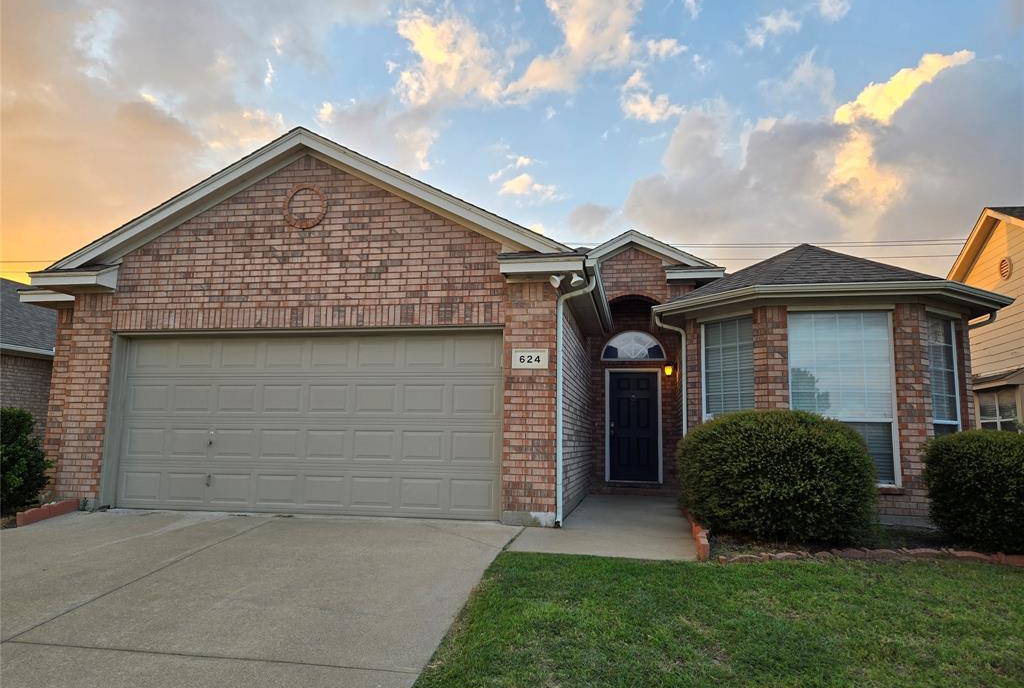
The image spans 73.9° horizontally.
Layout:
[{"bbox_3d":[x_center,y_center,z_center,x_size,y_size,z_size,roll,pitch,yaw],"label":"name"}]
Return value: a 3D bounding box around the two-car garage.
[{"bbox_3d":[-2.489,0.931,8.100,4.880,2.130,0.100,-1,-8,11],"label":"two-car garage"}]

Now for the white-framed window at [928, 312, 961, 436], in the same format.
[{"bbox_3d":[5.465,0.705,8.599,0.920,2.120,0.120,6,-10,-34],"label":"white-framed window"}]

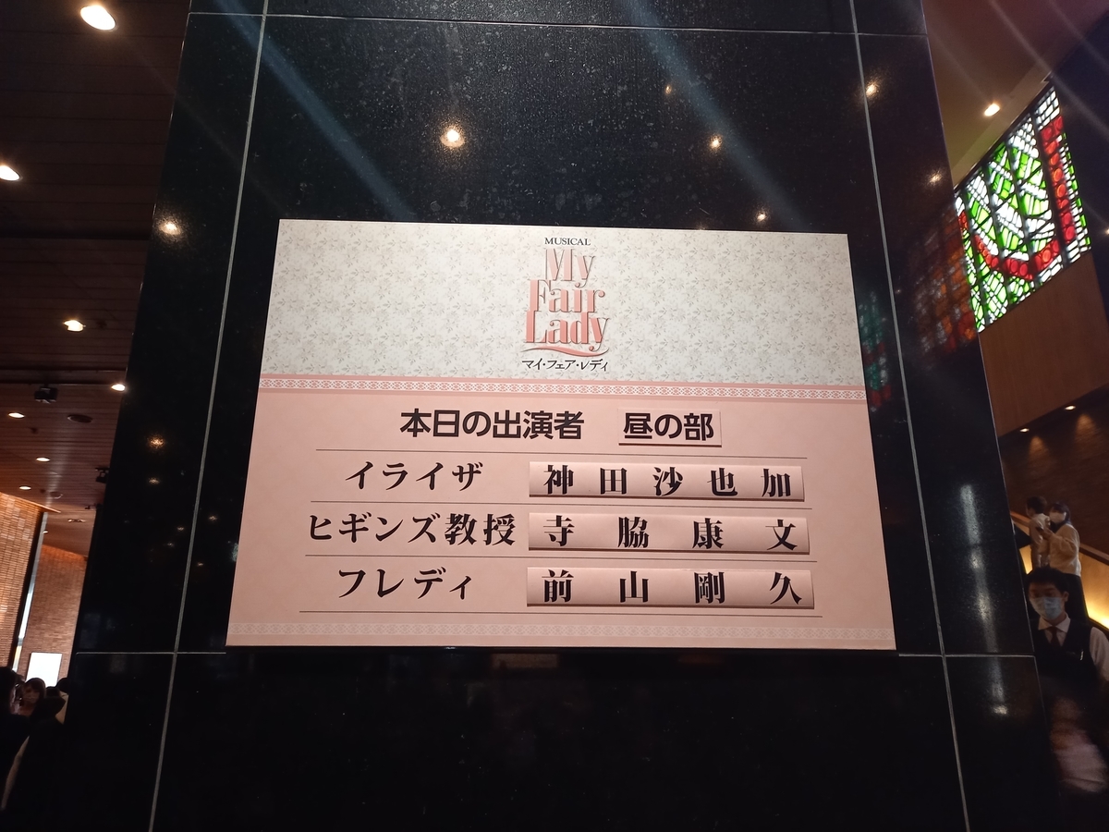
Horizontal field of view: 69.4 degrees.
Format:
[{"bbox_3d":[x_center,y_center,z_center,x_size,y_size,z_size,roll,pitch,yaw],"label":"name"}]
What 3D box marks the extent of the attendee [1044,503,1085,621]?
[{"bbox_3d":[5.451,1.705,8.504,0.420,1.600,0.460,2,-18,-5],"label":"attendee"}]

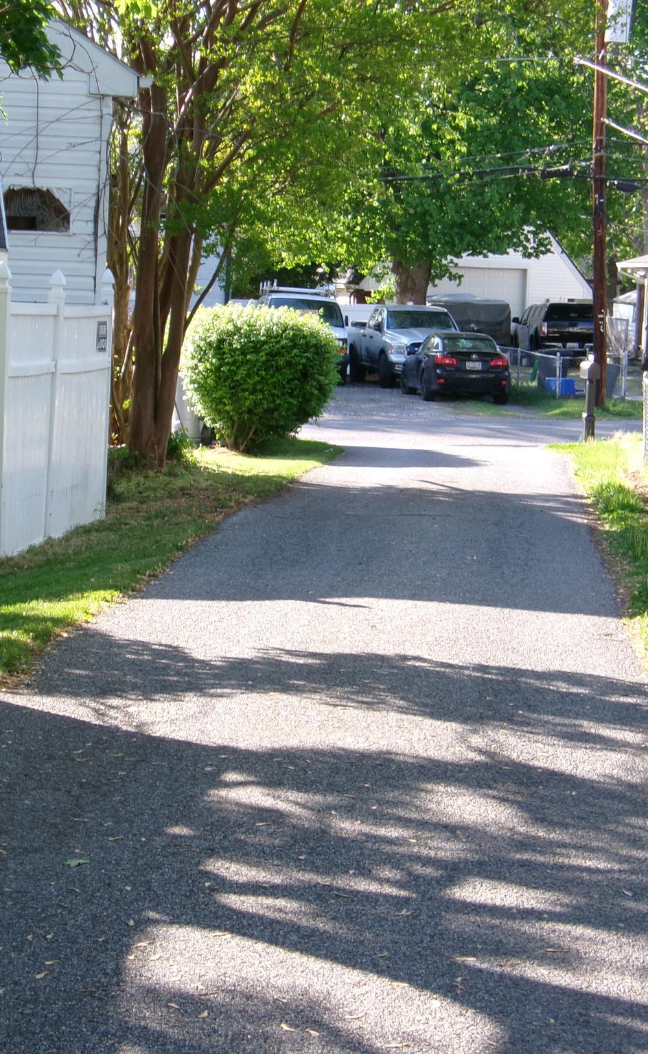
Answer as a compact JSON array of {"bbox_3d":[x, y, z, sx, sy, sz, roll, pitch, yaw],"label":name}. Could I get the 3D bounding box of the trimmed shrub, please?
[{"bbox_3d":[-0.788,-1.912,36.225,1.980,1.880,1.950,2,5,0],"label":"trimmed shrub"}]

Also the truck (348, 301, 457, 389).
[{"bbox_3d":[1.913,-4.239,66.623,2.050,1.920,5.800,1,5,-10],"label":"truck"}]

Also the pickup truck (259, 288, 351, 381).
[{"bbox_3d":[-0.632,-4.594,68.312,2.030,2.200,5.400,2,5,-4],"label":"pickup truck"}]

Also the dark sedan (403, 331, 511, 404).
[{"bbox_3d":[2.735,-3.446,61.143,1.820,1.430,4.580,1,5,-7],"label":"dark sedan"}]

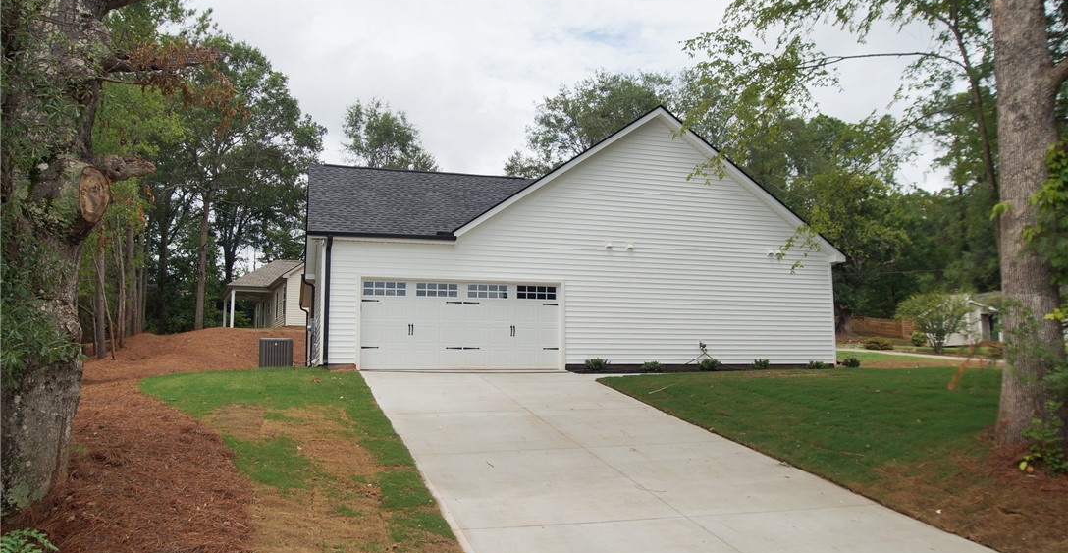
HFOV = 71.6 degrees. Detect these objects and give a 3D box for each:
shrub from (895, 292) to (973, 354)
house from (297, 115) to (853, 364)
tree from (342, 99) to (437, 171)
[{"bbox_3d":[23.236,2.680,43.000,4.448,3.535,4.314,2,-7,-17],"label":"shrub"},{"bbox_3d":[-0.164,-0.381,25.072,14.563,6.919,14.001,2,-7,-17],"label":"house"},{"bbox_3d":[-9.279,-3.233,46.121,7.200,15.944,7.200,2,-7,-17],"label":"tree"}]

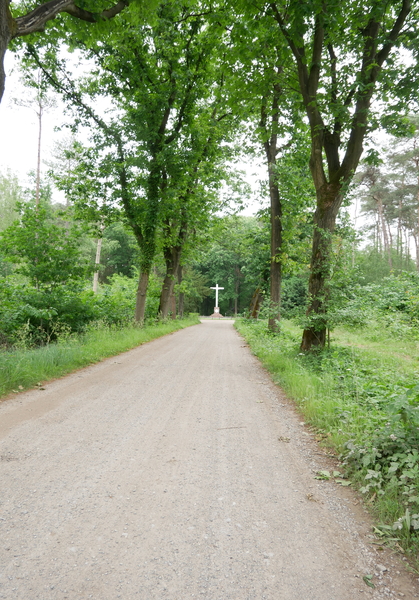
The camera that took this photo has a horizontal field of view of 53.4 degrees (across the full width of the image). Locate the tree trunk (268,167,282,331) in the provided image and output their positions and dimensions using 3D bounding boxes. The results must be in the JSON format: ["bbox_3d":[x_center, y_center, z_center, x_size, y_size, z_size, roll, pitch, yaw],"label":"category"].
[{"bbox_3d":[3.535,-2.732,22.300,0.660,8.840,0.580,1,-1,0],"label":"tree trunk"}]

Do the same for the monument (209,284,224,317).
[{"bbox_3d":[0.999,0.143,54.000,1.820,4.400,1.450,1,-1,3],"label":"monument"}]

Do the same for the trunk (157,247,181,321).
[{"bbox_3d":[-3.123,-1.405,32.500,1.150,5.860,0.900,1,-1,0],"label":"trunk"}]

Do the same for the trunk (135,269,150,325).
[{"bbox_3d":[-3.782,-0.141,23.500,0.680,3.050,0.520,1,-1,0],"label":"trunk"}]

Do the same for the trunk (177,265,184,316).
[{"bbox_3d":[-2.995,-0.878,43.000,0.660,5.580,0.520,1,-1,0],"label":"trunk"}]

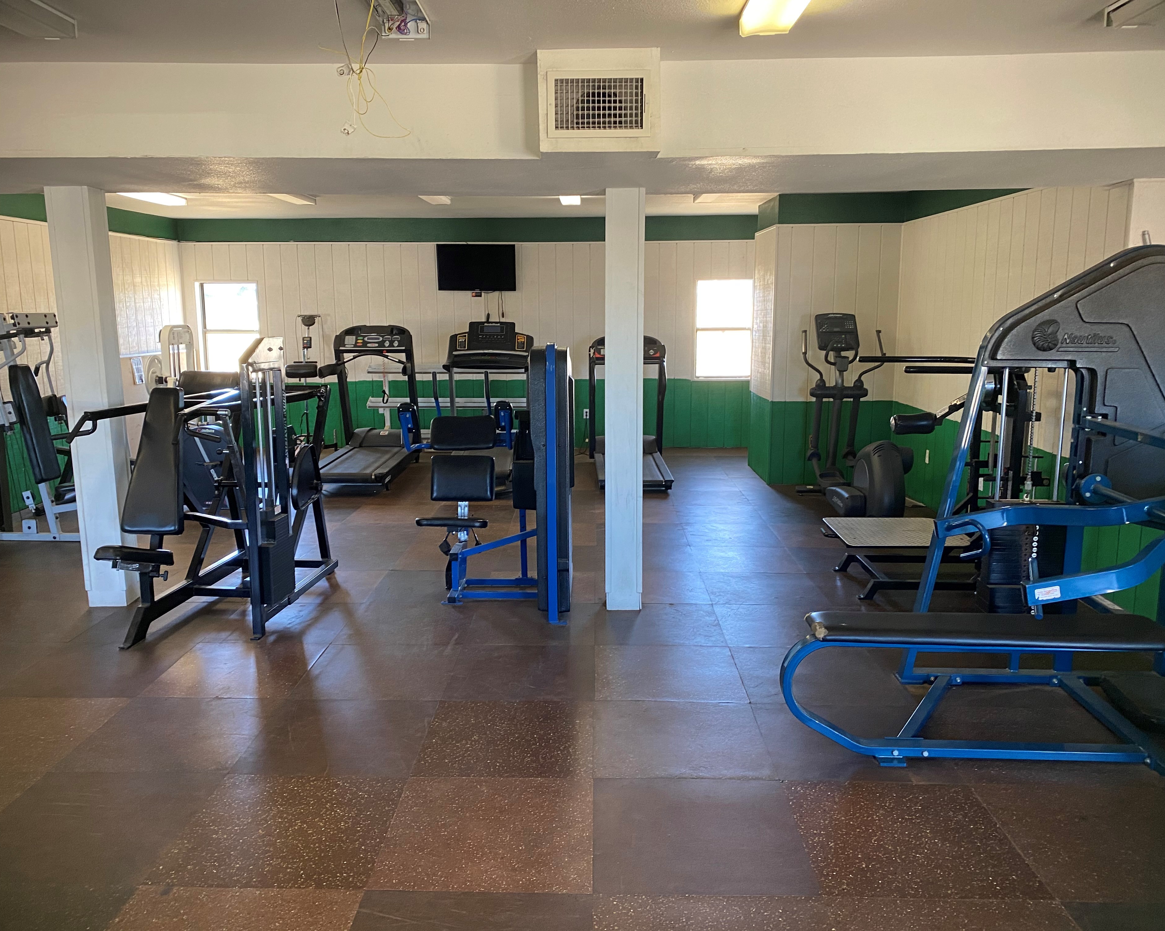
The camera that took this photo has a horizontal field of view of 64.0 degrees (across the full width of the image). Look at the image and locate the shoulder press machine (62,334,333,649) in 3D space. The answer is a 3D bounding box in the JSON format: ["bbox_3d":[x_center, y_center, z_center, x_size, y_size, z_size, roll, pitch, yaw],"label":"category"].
[{"bbox_3d":[-2.031,0.040,5.135,0.990,1.490,1.460,1,10,6],"label":"shoulder press machine"}]

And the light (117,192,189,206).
[{"bbox_3d":[-3.502,-2.167,7.457,0.180,0.080,1.220,0,10,1],"label":"light"}]

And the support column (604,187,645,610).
[{"bbox_3d":[0.212,-0.305,4.707,0.190,2.095,0.195,0,10,1],"label":"support column"}]

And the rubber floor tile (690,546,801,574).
[{"bbox_3d":[1.005,0.584,5.767,0.610,0.012,0.610,0,10,1],"label":"rubber floor tile"}]

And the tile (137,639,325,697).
[{"bbox_3d":[-1.469,0.880,4.008,0.610,0.012,0.610,0,10,1],"label":"tile"}]

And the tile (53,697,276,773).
[{"bbox_3d":[-1.591,1.055,3.667,0.655,0.012,0.655,0,10,1],"label":"tile"}]

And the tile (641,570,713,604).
[{"bbox_3d":[0.380,0.682,5.160,0.610,0.014,0.610,0,10,1],"label":"tile"}]

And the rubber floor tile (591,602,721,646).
[{"bbox_3d":[0.372,0.786,4.576,0.610,0.012,0.610,0,10,1],"label":"rubber floor tile"}]

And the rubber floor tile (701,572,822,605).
[{"bbox_3d":[0.990,0.686,5.150,0.610,0.014,0.610,0,10,1],"label":"rubber floor tile"}]

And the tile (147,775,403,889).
[{"bbox_3d":[-0.879,1.087,2.791,0.610,0.014,0.610,0,10,1],"label":"tile"}]

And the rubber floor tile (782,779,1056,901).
[{"bbox_3d":[1.018,1.183,2.981,0.655,0.012,0.655,0,10,1],"label":"rubber floor tile"}]

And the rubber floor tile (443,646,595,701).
[{"bbox_3d":[-0.270,0.953,4.292,0.655,0.012,0.655,0,10,1],"label":"rubber floor tile"}]

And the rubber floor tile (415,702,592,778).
[{"bbox_3d":[-0.261,0.988,3.384,0.610,0.012,0.610,0,10,1],"label":"rubber floor tile"}]

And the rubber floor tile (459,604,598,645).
[{"bbox_3d":[-0.238,0.783,4.587,0.610,0.012,0.610,0,10,1],"label":"rubber floor tile"}]

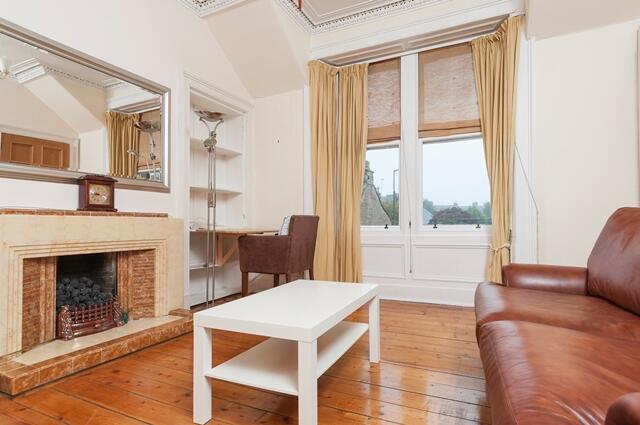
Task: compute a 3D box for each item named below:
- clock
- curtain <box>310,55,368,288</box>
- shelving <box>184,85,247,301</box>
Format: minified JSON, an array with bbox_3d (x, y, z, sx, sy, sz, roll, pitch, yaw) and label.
[{"bbox_3d":[-1.538,-0.125,2.204,0.105,0.225,0.210,-1,-2,31],"label":"clock"},{"bbox_3d":[0.212,-0.420,3.651,0.620,2.640,0.300,-1,-2,26],"label":"curtain"},{"bbox_3d":[-1.213,-0.131,3.523,0.290,2.150,0.820,-1,-2,26],"label":"shelving"}]

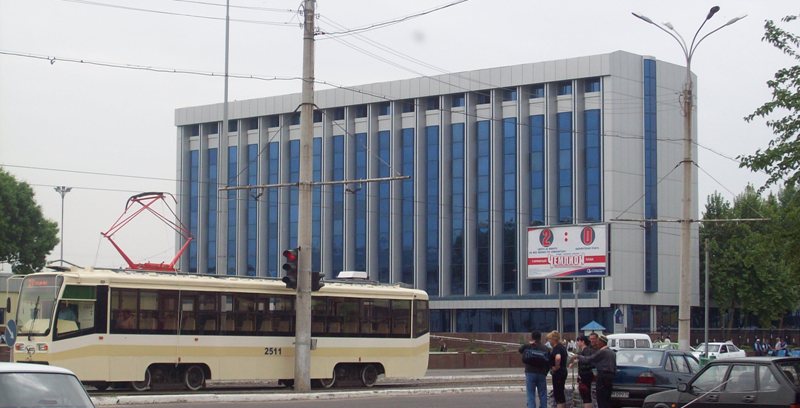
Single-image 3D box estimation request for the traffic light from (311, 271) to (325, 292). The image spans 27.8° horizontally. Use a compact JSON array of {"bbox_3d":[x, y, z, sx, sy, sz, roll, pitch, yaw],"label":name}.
[{"bbox_3d":[-2.396,2.265,46.982,0.340,0.610,0.320,2,-5,-18],"label":"traffic light"}]

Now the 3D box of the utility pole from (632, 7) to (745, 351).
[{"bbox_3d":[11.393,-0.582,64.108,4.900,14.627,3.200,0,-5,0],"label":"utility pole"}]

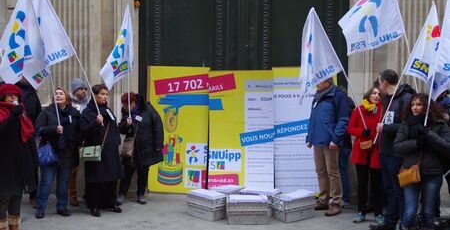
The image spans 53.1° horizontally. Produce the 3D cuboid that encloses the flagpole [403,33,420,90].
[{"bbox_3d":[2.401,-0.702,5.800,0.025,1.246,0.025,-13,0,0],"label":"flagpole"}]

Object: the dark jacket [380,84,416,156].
[{"bbox_3d":[1.978,0.051,5.100,0.400,0.820,0.520,-1,2,-30],"label":"dark jacket"}]

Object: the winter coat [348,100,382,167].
[{"bbox_3d":[1.711,0.257,5.500,0.460,0.826,0.350,0,2,-6],"label":"winter coat"}]

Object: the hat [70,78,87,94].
[{"bbox_3d":[-2.047,-0.413,6.300,0.240,0.210,0.210,2,3,40],"label":"hat"}]

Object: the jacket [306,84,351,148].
[{"bbox_3d":[1.380,0.013,6.000,0.380,0.830,0.560,-1,3,-38],"label":"jacket"}]

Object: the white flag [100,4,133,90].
[{"bbox_3d":[-1.476,-0.936,6.150,0.460,1.170,0.200,0,2,-6],"label":"white flag"}]

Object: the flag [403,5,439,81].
[{"bbox_3d":[2.228,-0.808,5.050,0.440,0.891,0.250,1,2,6],"label":"flag"}]

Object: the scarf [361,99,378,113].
[{"bbox_3d":[1.750,-0.103,5.450,0.230,0.166,0.200,0,2,-6],"label":"scarf"}]

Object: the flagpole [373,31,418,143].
[{"bbox_3d":[1.851,-0.331,4.800,0.025,1.369,0.025,22,0,0],"label":"flagpole"}]

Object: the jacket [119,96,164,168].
[{"bbox_3d":[-1.153,0.236,6.250,0.600,0.970,0.450,2,2,34],"label":"jacket"}]

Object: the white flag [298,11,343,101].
[{"bbox_3d":[1.125,-0.701,5.300,0.520,1.108,0.260,1,2,9],"label":"white flag"}]

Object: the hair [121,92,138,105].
[{"bbox_3d":[-1.337,-0.227,6.300,0.200,0.200,0.220,1,3,24],"label":"hair"}]

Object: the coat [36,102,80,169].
[{"bbox_3d":[-2.097,0.245,5.650,0.570,0.763,0.400,0,2,-12],"label":"coat"}]

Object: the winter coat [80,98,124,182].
[{"bbox_3d":[-1.578,0.332,5.750,0.500,1.064,0.420,-1,3,-37],"label":"winter coat"}]

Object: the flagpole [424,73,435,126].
[{"bbox_3d":[1.822,-0.173,4.000,0.025,0.576,0.025,9,0,0],"label":"flagpole"}]

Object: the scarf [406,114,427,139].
[{"bbox_3d":[1.766,0.106,4.150,0.210,0.250,0.200,1,2,24],"label":"scarf"}]

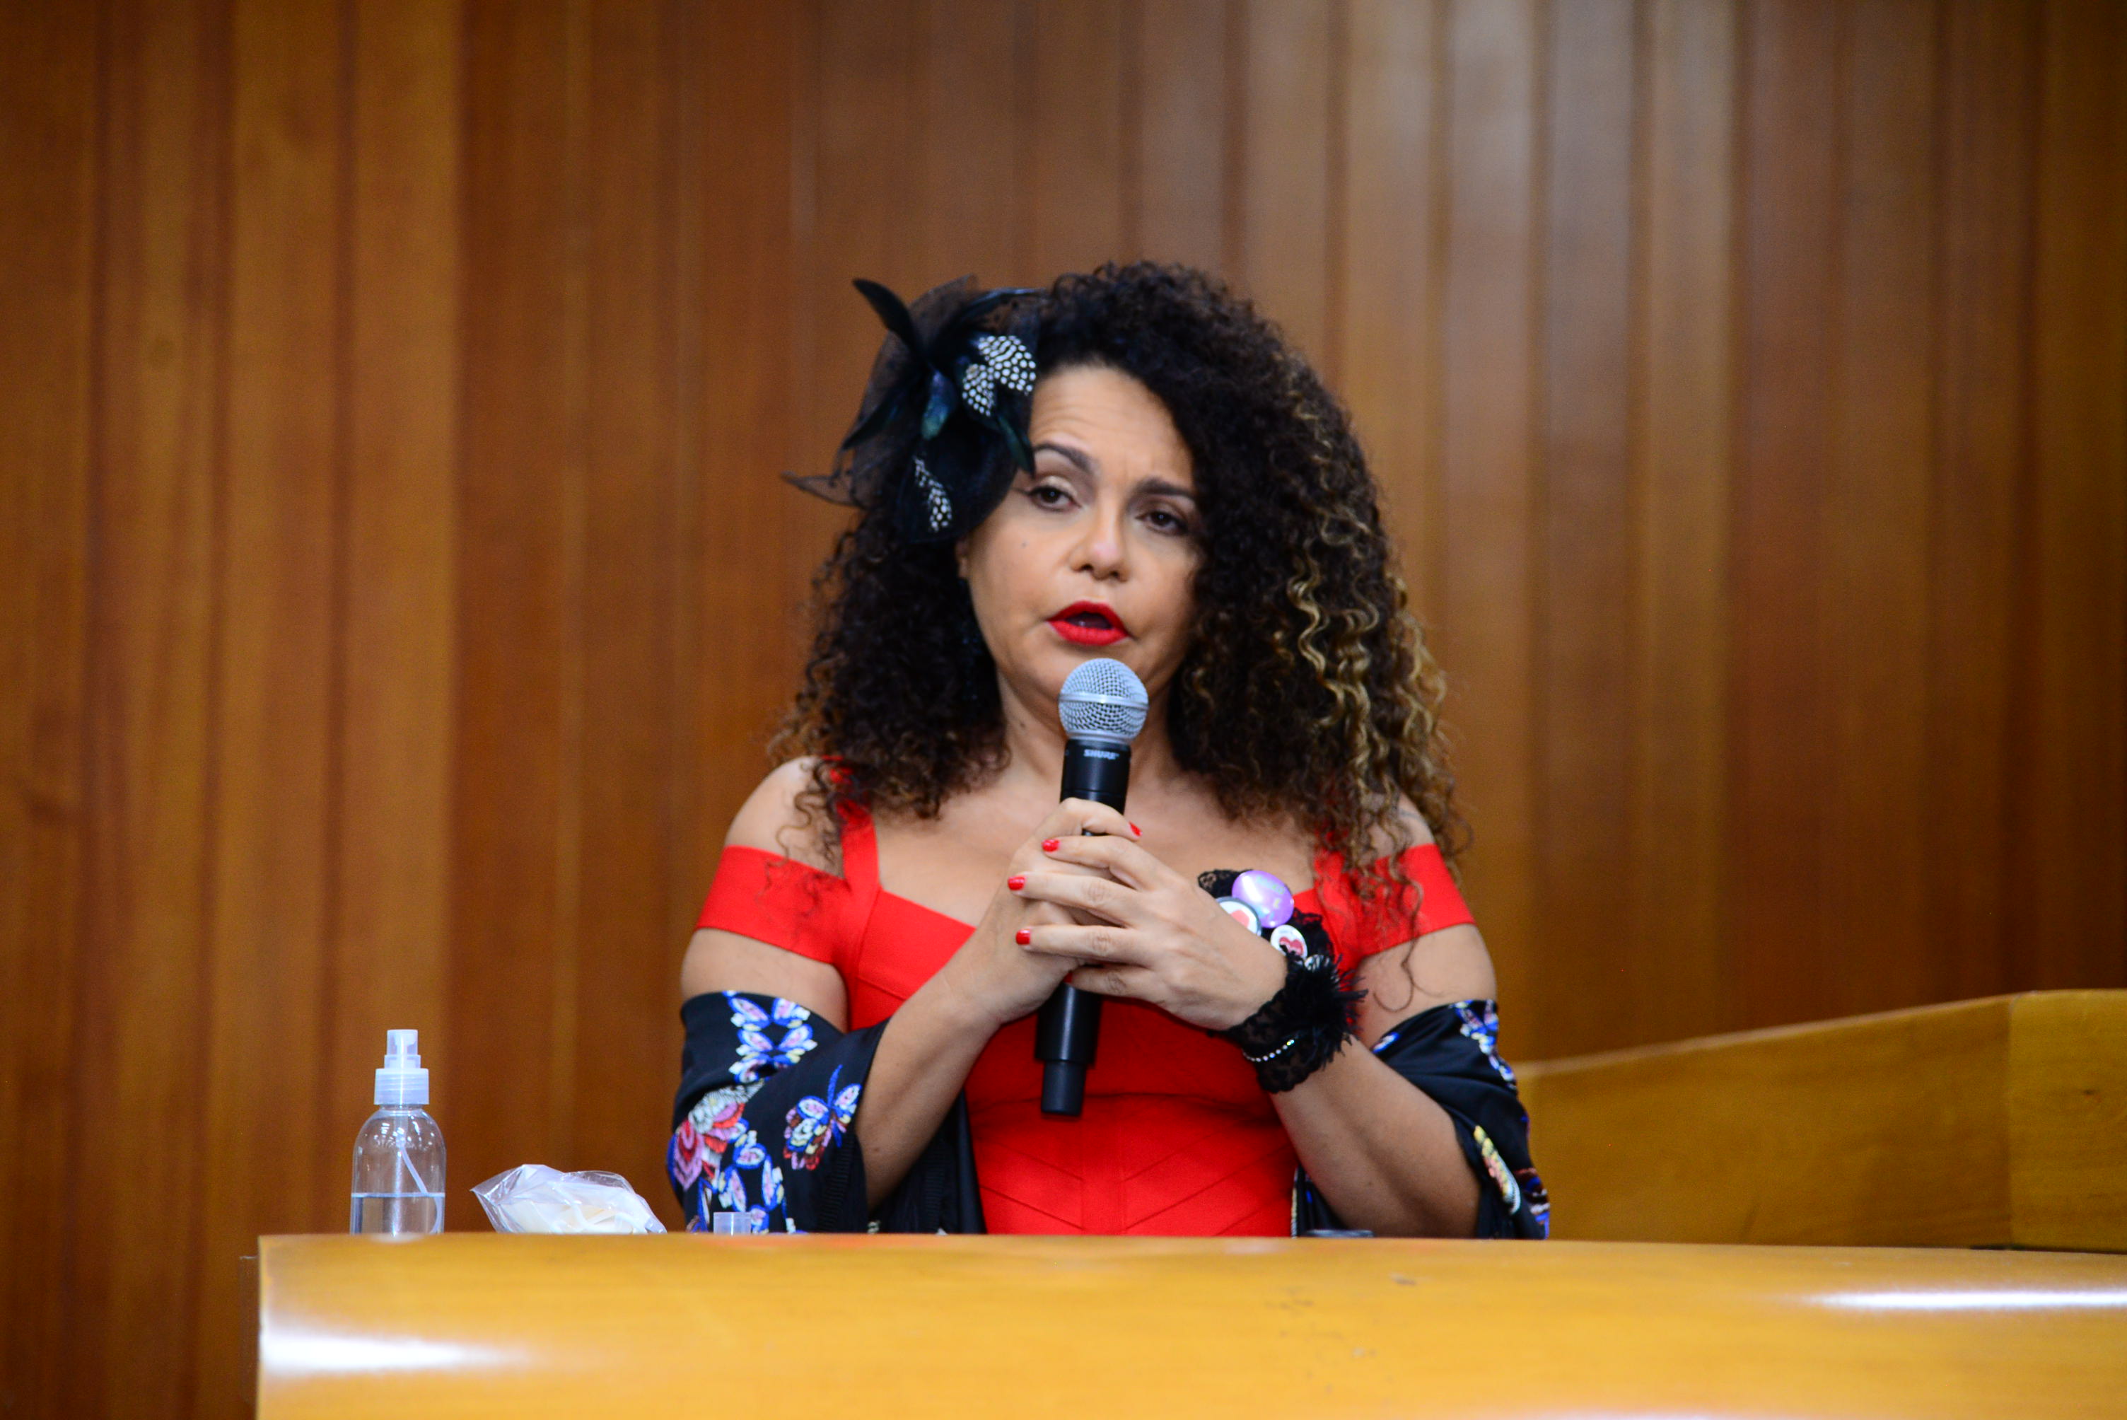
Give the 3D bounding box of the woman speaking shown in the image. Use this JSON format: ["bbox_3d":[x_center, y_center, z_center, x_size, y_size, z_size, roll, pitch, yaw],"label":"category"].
[{"bbox_3d":[0.013,0.569,4.053,0.510,1.650,0.430,1,-1,3],"label":"woman speaking"}]

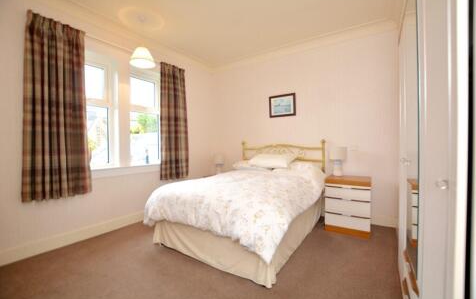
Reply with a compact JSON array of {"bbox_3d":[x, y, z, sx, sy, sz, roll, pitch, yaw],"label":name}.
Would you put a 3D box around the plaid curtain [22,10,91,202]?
[{"bbox_3d":[-1.877,-0.417,2.074,0.139,1.824,0.538,1,2,35],"label":"plaid curtain"}]

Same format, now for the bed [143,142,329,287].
[{"bbox_3d":[0.163,0.461,2.680,1.554,1.177,1.992,1,2,35],"label":"bed"}]

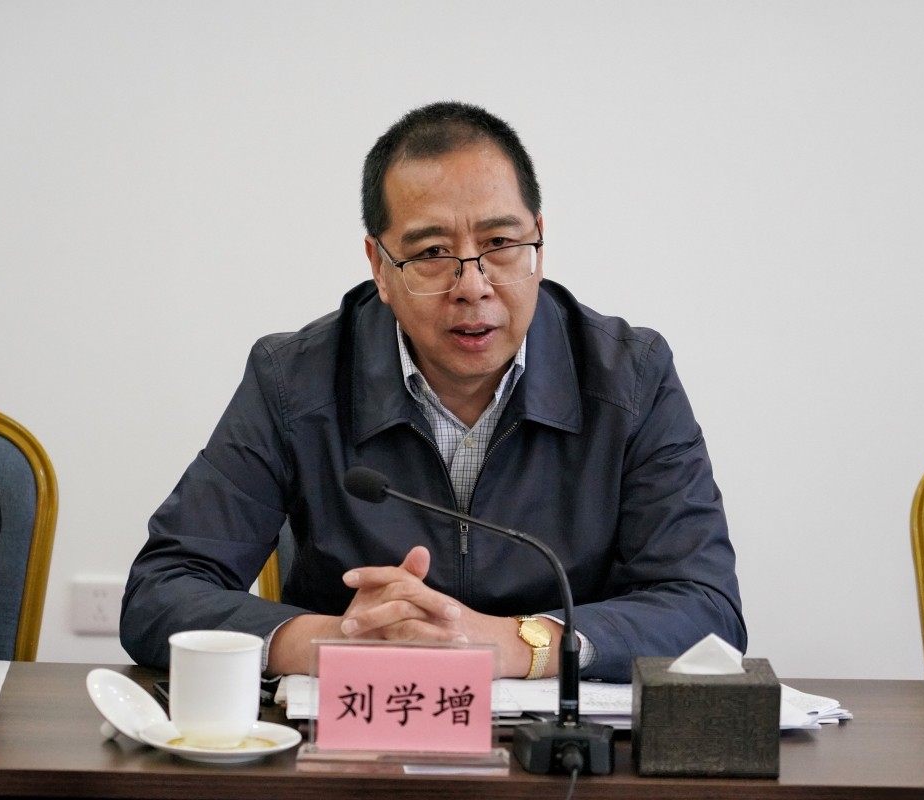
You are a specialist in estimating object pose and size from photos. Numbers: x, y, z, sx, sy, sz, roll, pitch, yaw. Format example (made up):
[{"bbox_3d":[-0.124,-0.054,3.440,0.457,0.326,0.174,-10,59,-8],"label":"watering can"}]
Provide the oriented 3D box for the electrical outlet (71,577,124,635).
[{"bbox_3d":[-0.535,0.305,5.074,0.086,0.086,0.014,1,7,0],"label":"electrical outlet"}]

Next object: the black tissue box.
[{"bbox_3d":[0.212,0.277,2.997,0.120,0.082,0.118,1,7,-1],"label":"black tissue box"}]

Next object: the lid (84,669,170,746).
[{"bbox_3d":[-0.303,0.282,3.027,0.090,0.035,0.090,43,24,0],"label":"lid"}]

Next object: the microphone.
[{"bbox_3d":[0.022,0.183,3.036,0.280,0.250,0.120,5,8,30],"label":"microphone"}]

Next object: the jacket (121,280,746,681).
[{"bbox_3d":[-0.030,0.190,3.468,0.620,0.620,0.500,1,7,0],"label":"jacket"}]

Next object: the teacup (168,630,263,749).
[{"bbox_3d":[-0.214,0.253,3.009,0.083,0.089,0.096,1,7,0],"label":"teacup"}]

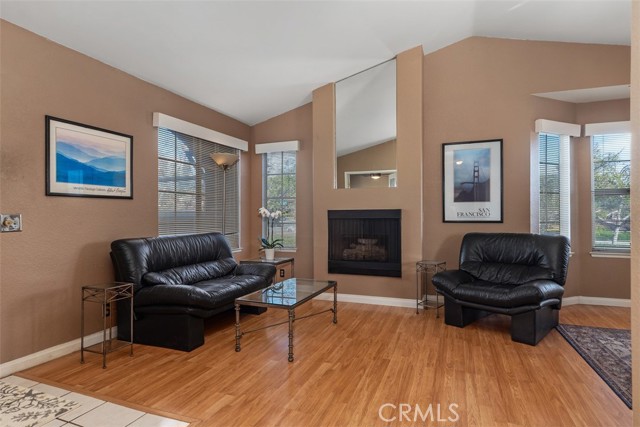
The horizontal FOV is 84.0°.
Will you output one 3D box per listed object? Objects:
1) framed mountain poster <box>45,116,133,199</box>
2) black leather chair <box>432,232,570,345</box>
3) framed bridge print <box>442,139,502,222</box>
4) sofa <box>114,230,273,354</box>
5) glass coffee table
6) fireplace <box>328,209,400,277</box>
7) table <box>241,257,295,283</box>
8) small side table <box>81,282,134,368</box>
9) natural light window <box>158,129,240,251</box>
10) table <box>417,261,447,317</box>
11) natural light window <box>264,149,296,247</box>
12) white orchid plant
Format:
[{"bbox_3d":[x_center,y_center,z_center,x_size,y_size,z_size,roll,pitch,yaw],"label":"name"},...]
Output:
[{"bbox_3d":[-1.910,-0.434,3.031,0.028,0.610,0.771,0,0,22],"label":"framed mountain poster"},{"bbox_3d":[1.792,0.660,3.523,0.963,0.907,1.120,0,0,-43],"label":"black leather chair"},{"bbox_3d":[1.788,-0.364,4.176,0.655,0.958,0.028,0,0,22],"label":"framed bridge print"},{"bbox_3d":[-1.131,0.674,3.622,0.963,0.907,1.635,0,0,22],"label":"sofa"},{"bbox_3d":[-0.251,0.909,3.255,0.532,0.428,1.042,0,0,22],"label":"glass coffee table"},{"bbox_3d":[0.587,0.364,4.498,0.925,0.809,0.291,0,0,22],"label":"fireplace"},{"bbox_3d":[-0.685,0.874,4.717,0.532,0.504,0.504,0,0,22],"label":"table"},{"bbox_3d":[-1.633,0.843,2.741,0.269,0.573,0.269,0,0,22],"label":"small side table"},{"bbox_3d":[-1.411,-0.198,4.375,0.056,1.400,1.422,0,0,22],"label":"natural light window"},{"bbox_3d":[1.243,0.830,3.956,0.258,0.573,0.258,0,0,42],"label":"table"},{"bbox_3d":[-0.581,-0.181,5.114,0.560,1.394,0.090,0,0,22],"label":"natural light window"},{"bbox_3d":[-0.684,0.208,4.854,0.291,0.594,0.246,0,0,22],"label":"white orchid plant"}]

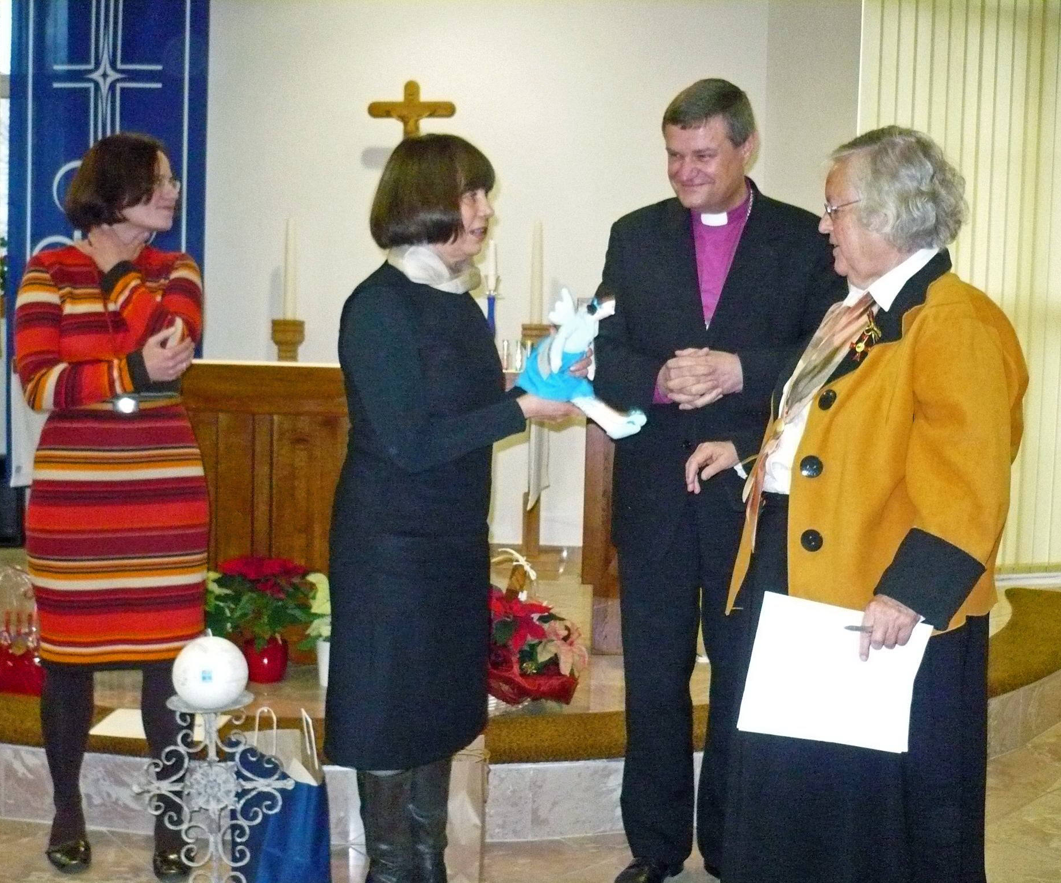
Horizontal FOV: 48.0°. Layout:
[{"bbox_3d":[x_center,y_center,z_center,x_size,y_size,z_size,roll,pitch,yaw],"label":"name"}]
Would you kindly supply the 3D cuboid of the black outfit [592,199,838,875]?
[{"bbox_3d":[0.422,0.185,2.700,0.570,1.540,0.390,3,4,16],"label":"black outfit"}]

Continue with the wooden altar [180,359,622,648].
[{"bbox_3d":[-0.600,0.210,4.100,1.500,0.950,0.700,2,4,3],"label":"wooden altar"}]

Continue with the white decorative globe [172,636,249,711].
[{"bbox_3d":[-0.565,0.409,2.100,0.134,0.134,0.134,2,4,0],"label":"white decorative globe"}]

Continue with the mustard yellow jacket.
[{"bbox_3d":[0.629,-0.001,2.140,0.410,0.650,0.500,-1,4,-31],"label":"mustard yellow jacket"}]

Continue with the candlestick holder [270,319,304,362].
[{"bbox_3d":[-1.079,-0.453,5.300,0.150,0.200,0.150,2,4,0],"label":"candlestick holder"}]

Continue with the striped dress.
[{"bbox_3d":[-0.929,0.025,2.640,0.430,0.920,0.320,1,4,-16],"label":"striped dress"}]

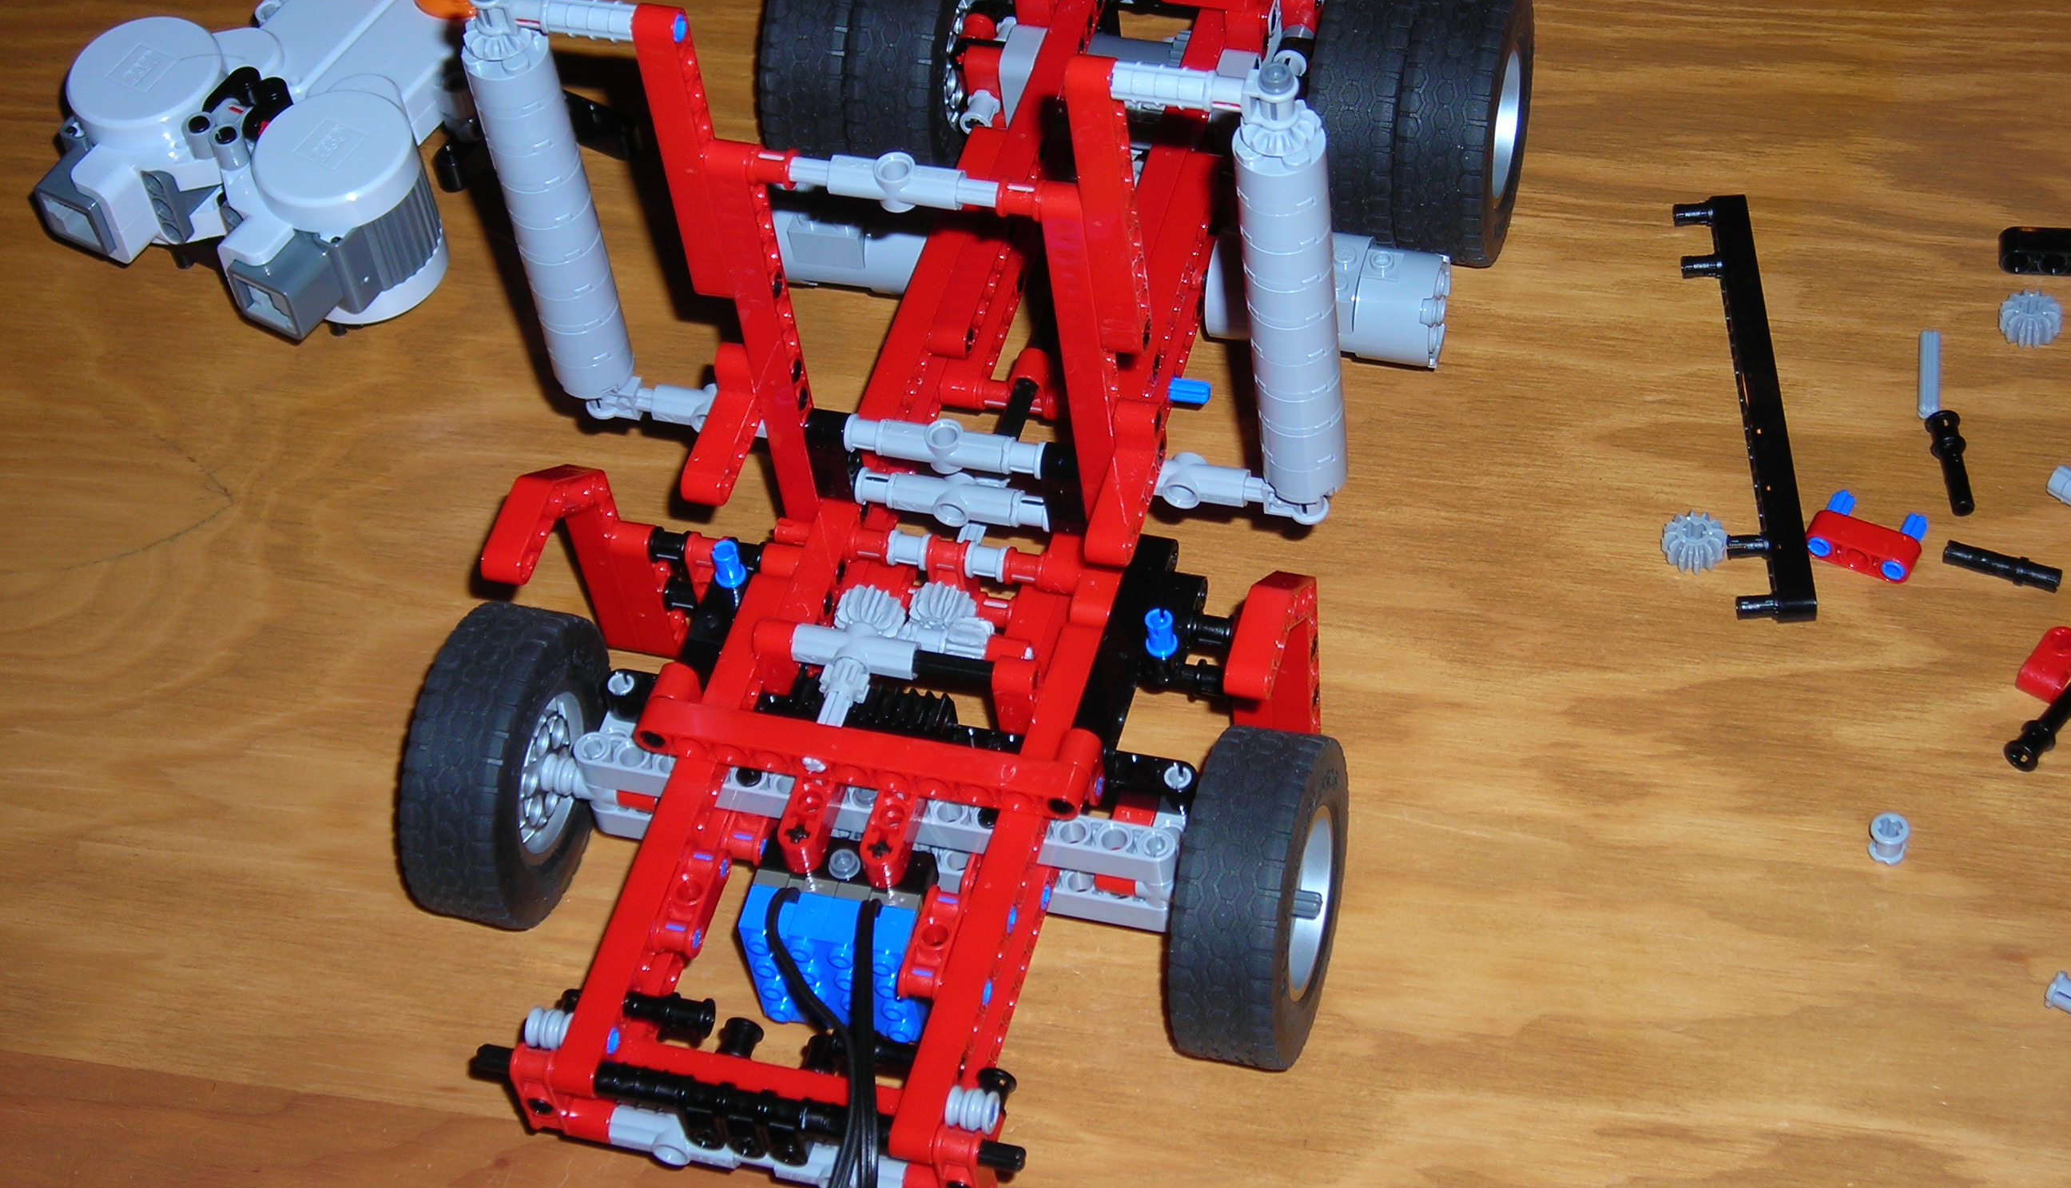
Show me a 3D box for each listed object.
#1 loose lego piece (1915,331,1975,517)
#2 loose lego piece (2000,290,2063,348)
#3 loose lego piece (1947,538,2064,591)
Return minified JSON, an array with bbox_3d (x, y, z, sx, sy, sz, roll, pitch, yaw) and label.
[{"bbox_3d":[0.190,-0.037,0.818,0.010,0.007,0.052,-5,50,4],"label":"loose lego piece"},{"bbox_3d":[0.213,-0.059,0.833,0.014,0.008,0.014,8,52,15],"label":"loose lego piece"},{"bbox_3d":[0.197,-0.005,0.792,0.024,0.006,0.006,18,55,21],"label":"loose lego piece"}]

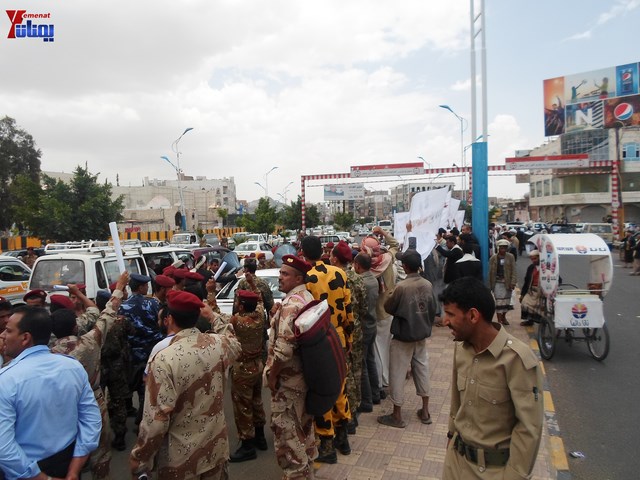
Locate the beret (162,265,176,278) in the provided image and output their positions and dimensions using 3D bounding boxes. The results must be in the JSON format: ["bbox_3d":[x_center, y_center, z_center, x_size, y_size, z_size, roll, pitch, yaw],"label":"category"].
[{"bbox_3d":[-2.210,0.456,6.800,0.250,0.150,0.270,0,2,30],"label":"beret"}]

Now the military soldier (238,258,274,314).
[{"bbox_3d":[-0.955,1.178,6.950,0.520,1.760,0.380,-1,2,-12],"label":"military soldier"}]

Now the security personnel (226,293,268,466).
[{"bbox_3d":[-0.678,1.284,4.380,0.520,1.650,0.420,-2,2,-30],"label":"security personnel"}]

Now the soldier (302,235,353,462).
[{"bbox_3d":[0.069,0.892,3.750,0.520,1.800,0.380,-2,2,-27],"label":"soldier"}]

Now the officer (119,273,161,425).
[{"bbox_3d":[-1.931,1.174,5.000,0.520,1.640,0.420,-1,1,23],"label":"officer"}]

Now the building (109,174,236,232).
[{"bbox_3d":[-36.451,-6.853,115.000,31.000,15.600,20.000,-2,1,-12],"label":"building"}]

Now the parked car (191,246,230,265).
[{"bbox_3d":[-3.954,1.055,17.000,1.750,1.500,4.400,-1,1,20],"label":"parked car"}]

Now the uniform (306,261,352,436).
[{"bbox_3d":[0.077,0.880,3.750,0.500,1.400,0.350,-2,2,-27],"label":"uniform"}]

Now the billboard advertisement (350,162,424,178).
[{"bbox_3d":[4.162,-4.255,28.500,4.500,0.700,0.150,-1,2,14],"label":"billboard advertisement"}]

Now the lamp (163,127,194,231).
[{"bbox_3d":[-14.389,-5.104,47.000,3.200,12.200,0.700,-1,2,0],"label":"lamp"}]

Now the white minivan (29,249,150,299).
[{"bbox_3d":[-5.900,1.119,13.000,1.620,1.800,4.100,-1,2,5],"label":"white minivan"}]

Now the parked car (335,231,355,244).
[{"bbox_3d":[2.067,0.126,39.000,1.750,1.600,4.400,-2,2,-14],"label":"parked car"}]

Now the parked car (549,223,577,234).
[{"bbox_3d":[21.511,-0.508,41.000,1.750,1.650,4.400,0,2,30],"label":"parked car"}]

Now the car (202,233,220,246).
[{"bbox_3d":[-10.798,0.161,46.000,1.750,1.600,4.400,-1,2,0],"label":"car"}]

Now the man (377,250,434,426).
[{"bbox_3d":[0.814,0.918,4.350,0.520,1.680,0.420,-2,1,-24],"label":"man"}]

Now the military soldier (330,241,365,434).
[{"bbox_3d":[0.259,0.877,4.200,0.460,1.720,0.360,-2,1,-18],"label":"military soldier"}]

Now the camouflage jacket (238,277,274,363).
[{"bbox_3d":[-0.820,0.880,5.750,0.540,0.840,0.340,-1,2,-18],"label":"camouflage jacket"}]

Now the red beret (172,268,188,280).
[{"bbox_3d":[-1.751,0.433,5.800,0.240,0.130,0.260,-1,1,18],"label":"red beret"}]

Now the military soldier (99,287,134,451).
[{"bbox_3d":[-2.010,1.251,4.500,0.470,1.600,0.380,-1,1,14],"label":"military soldier"}]

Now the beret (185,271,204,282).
[{"bbox_3d":[-1.521,0.442,5.600,0.250,0.130,0.260,-1,1,18],"label":"beret"}]

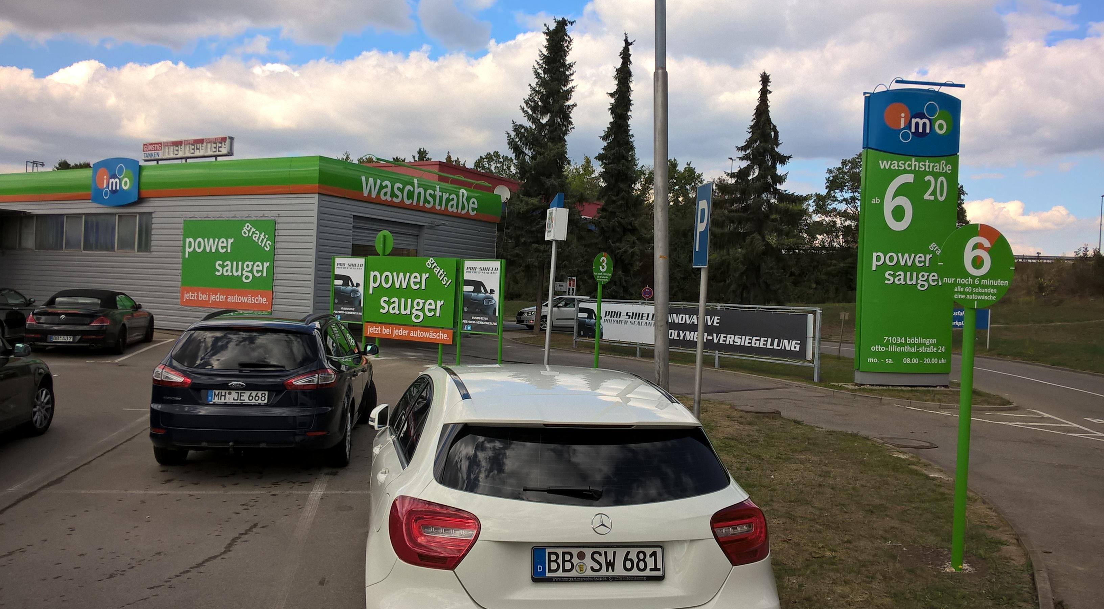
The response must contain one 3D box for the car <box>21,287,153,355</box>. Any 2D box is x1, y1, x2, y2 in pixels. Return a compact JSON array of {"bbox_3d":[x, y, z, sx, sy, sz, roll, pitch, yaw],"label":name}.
[{"bbox_3d":[-11.184,0.365,21.603,1.870,1.380,4.820,3,0,-13],"label":"car"}]

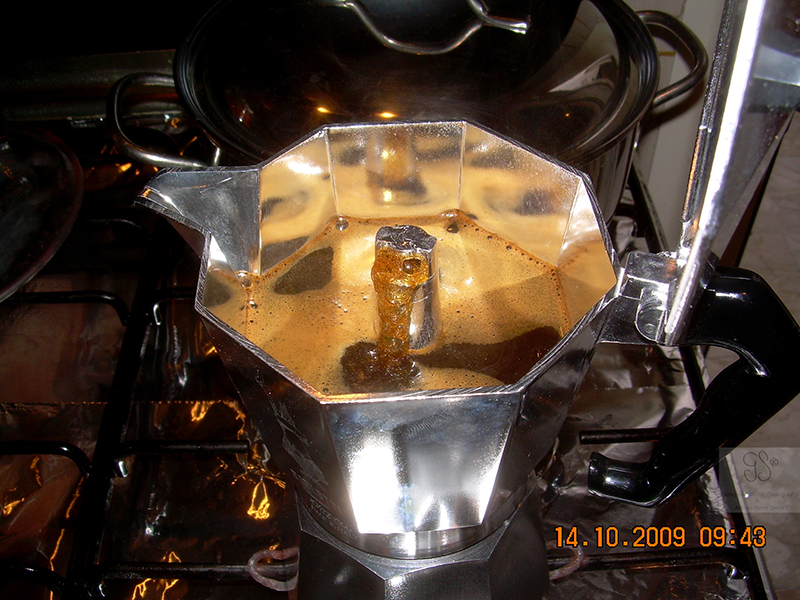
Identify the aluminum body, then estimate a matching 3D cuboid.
[{"bbox_3d":[-0.008,0.012,0.245,0.127,0.085,0.105,13,48,14],"label":"aluminum body"}]

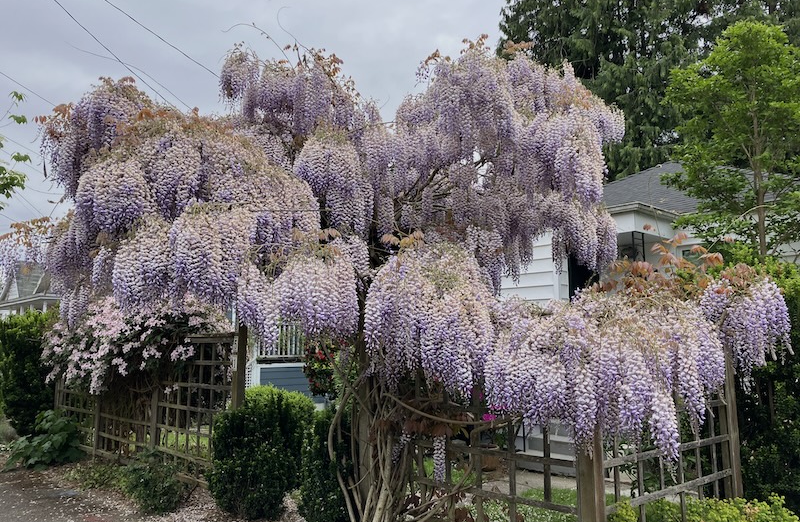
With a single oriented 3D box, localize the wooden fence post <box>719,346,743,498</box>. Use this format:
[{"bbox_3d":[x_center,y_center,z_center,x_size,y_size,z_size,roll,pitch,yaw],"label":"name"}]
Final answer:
[{"bbox_3d":[2.420,1.366,4.697,0.100,1.720,0.100,-8,-12,43],"label":"wooden fence post"}]

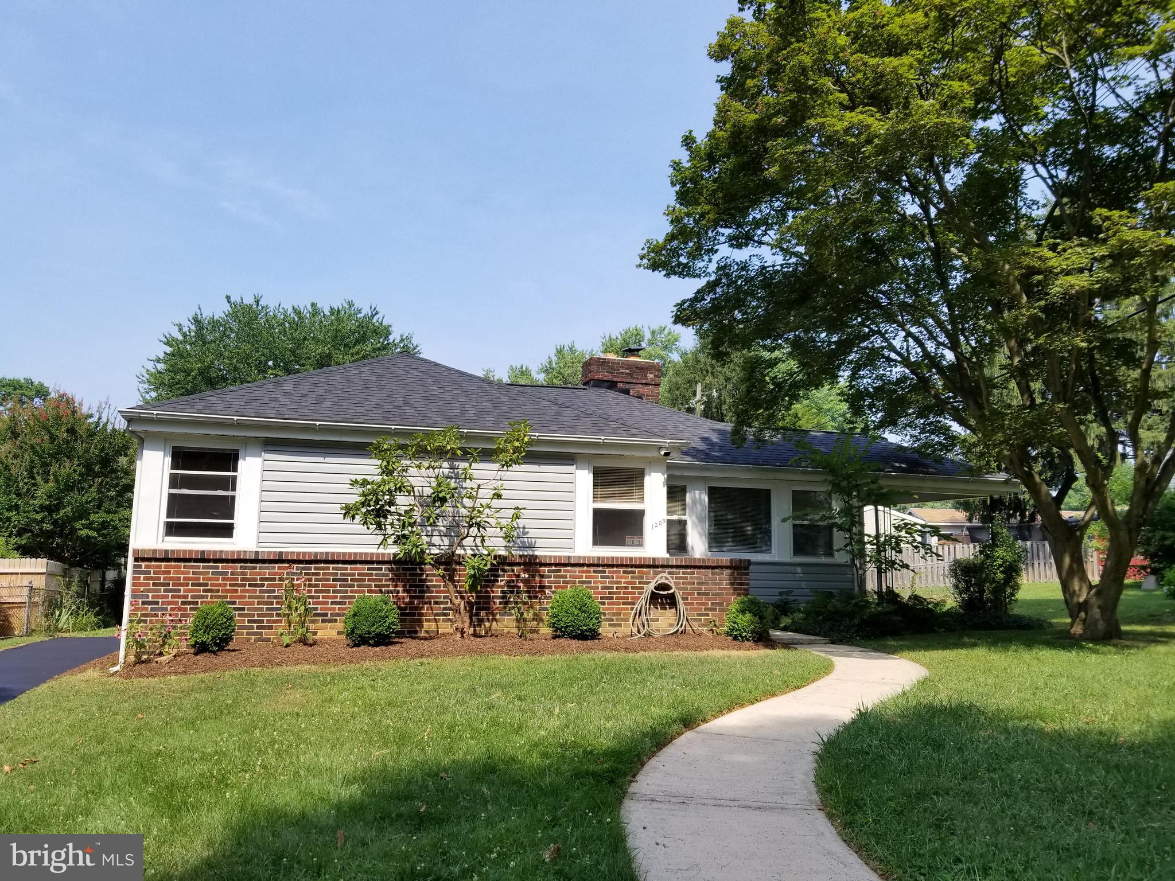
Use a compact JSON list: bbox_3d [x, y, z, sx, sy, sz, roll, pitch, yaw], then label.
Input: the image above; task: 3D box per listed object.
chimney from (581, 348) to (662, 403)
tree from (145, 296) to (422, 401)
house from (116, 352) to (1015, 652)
[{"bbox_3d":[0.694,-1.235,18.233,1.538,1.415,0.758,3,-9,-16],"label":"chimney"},{"bbox_3d":[-10.613,0.284,29.397,8.603,10.575,8.603,4,-9,-20],"label":"tree"},{"bbox_3d":[0.394,1.059,16.307,14.586,4.643,9.430,3,-9,-16],"label":"house"}]

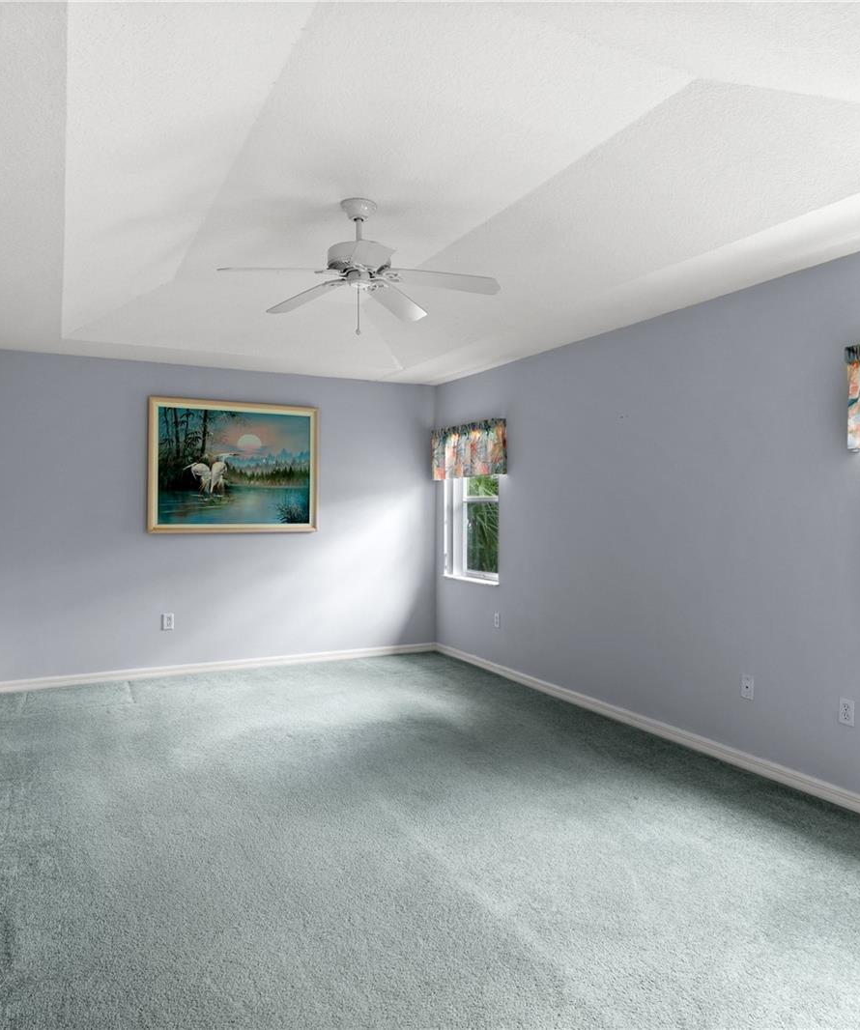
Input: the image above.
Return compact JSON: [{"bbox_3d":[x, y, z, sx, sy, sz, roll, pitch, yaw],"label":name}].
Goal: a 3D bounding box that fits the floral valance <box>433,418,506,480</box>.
[{"bbox_3d":[0.311,-0.528,5.719,0.090,0.440,1.050,0,1,-28],"label":"floral valance"}]

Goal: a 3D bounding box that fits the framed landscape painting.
[{"bbox_3d":[-1.552,-0.380,5.532,1.330,1.050,0.040,0,1,-25],"label":"framed landscape painting"}]

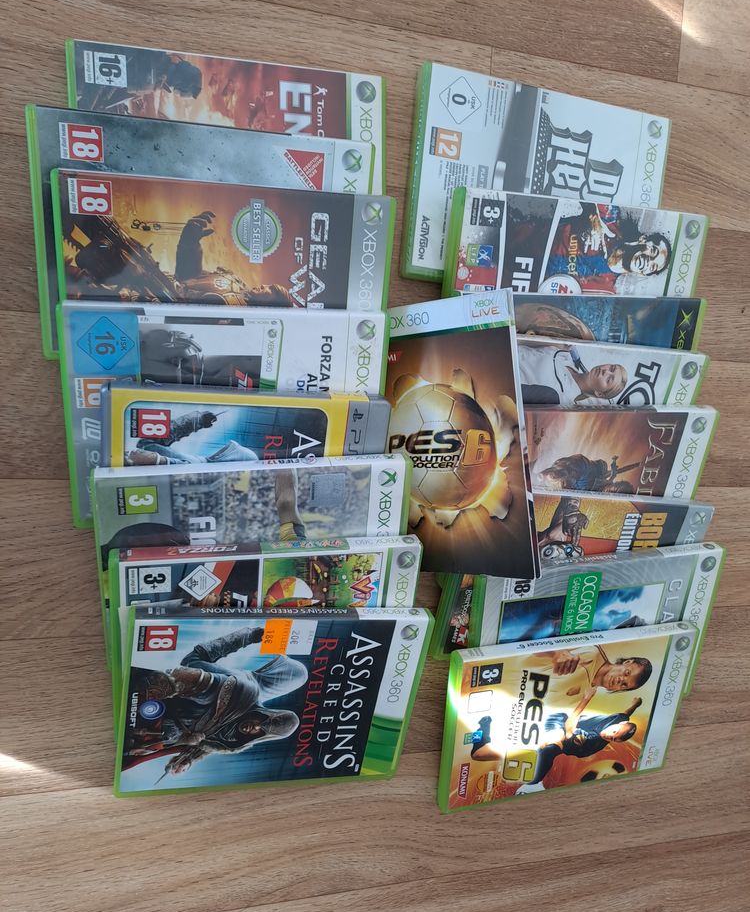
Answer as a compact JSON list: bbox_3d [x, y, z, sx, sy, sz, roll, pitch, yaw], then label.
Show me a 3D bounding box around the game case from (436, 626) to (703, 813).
[{"bbox_3d":[0.144,0.195,0.540,0.190,0.015,0.135,-3,112,-15],"label":"game case"}]

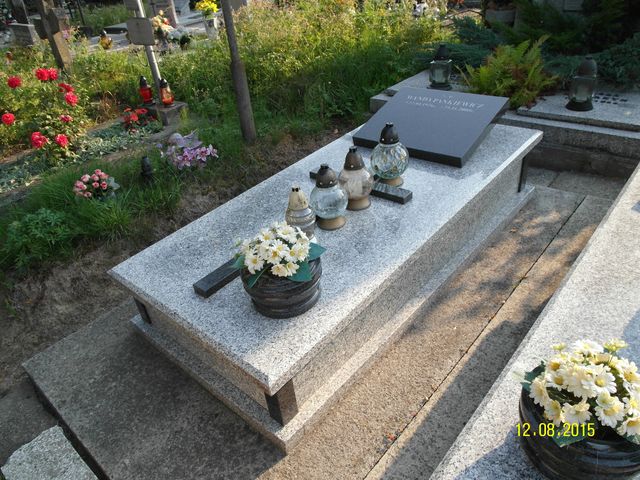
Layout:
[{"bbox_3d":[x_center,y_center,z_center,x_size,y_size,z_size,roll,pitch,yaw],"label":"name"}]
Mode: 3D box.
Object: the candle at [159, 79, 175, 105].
[{"bbox_3d":[-1.466,-1.387,4.169,0.115,0.241,0.115,21,40,37],"label":"candle"}]

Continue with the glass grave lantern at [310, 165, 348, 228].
[{"bbox_3d":[0.031,-0.168,1.683,0.146,0.240,0.146,-6,33,4],"label":"glass grave lantern"}]

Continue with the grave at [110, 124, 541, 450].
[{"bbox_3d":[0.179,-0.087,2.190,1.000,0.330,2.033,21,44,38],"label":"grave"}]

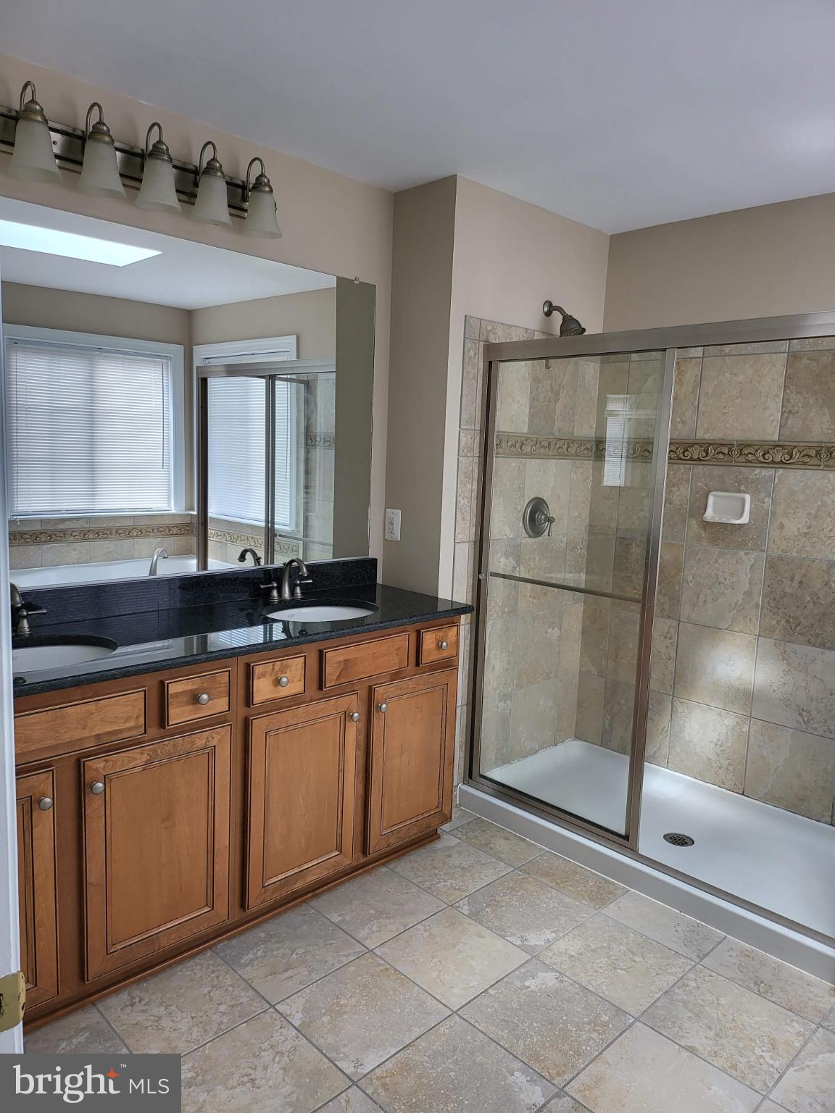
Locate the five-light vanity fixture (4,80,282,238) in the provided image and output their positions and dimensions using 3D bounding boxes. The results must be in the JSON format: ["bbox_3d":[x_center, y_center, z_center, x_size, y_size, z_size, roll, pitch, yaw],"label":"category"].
[{"bbox_3d":[-0.752,-1.125,2.225,0.931,0.259,0.193,-6,11,-44],"label":"five-light vanity fixture"}]

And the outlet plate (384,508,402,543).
[{"bbox_3d":[-0.101,-0.124,3.091,0.007,0.120,0.077,-6,11,-44],"label":"outlet plate"}]

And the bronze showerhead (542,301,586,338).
[{"bbox_3d":[0.599,-0.968,3.150,0.105,0.170,0.175,-5,11,-44],"label":"bronze showerhead"}]

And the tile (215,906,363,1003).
[{"bbox_3d":[-0.374,1.147,2.251,0.328,0.010,0.332,-5,11,-44],"label":"tile"}]

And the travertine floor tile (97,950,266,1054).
[{"bbox_3d":[-0.617,1.171,2.014,0.328,0.010,0.332,-5,11,-44],"label":"travertine floor tile"}]

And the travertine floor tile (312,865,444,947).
[{"bbox_3d":[-0.133,1.124,2.493,0.335,0.010,0.329,-6,11,-44],"label":"travertine floor tile"}]

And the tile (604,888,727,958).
[{"bbox_3d":[0.774,1.163,2.443,0.203,0.010,0.328,-5,11,-44],"label":"tile"}]

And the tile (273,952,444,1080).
[{"bbox_3d":[-0.140,1.188,2.015,0.328,0.010,0.332,-5,11,-44],"label":"tile"}]

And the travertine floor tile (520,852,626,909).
[{"bbox_3d":[0.541,1.122,2.679,0.203,0.010,0.328,-5,11,-44],"label":"travertine floor tile"}]

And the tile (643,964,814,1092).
[{"bbox_3d":[0.812,1.222,2.017,0.328,0.010,0.332,-5,11,-44],"label":"tile"}]

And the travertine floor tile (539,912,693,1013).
[{"bbox_3d":[0.579,1.185,2.261,0.335,0.010,0.329,-6,11,-44],"label":"travertine floor tile"}]

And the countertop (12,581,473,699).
[{"bbox_3d":[-0.660,0.226,2.302,1.859,0.032,0.556,-6,11,-44],"label":"countertop"}]

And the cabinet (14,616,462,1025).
[{"bbox_3d":[-0.687,0.671,2.373,1.828,0.876,0.532,-6,11,-44],"label":"cabinet"}]

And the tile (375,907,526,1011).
[{"bbox_3d":[0.102,1.166,2.258,0.335,0.010,0.329,-6,11,-44],"label":"tile"}]

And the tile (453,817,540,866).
[{"bbox_3d":[0.299,1.081,2.916,0.183,0.010,0.329,-6,11,-44],"label":"tile"}]

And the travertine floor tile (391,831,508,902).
[{"bbox_3d":[0.110,1.100,2.731,0.335,0.010,0.329,-6,11,-44],"label":"travertine floor tile"}]

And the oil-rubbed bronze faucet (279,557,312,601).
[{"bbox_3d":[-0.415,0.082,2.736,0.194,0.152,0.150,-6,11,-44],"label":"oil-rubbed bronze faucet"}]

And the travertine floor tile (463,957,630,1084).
[{"bbox_3d":[0.336,1.205,2.016,0.328,0.010,0.332,-5,11,-44],"label":"travertine floor tile"}]

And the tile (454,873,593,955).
[{"bbox_3d":[0.345,1.141,2.488,0.328,0.010,0.332,-5,11,-44],"label":"tile"}]

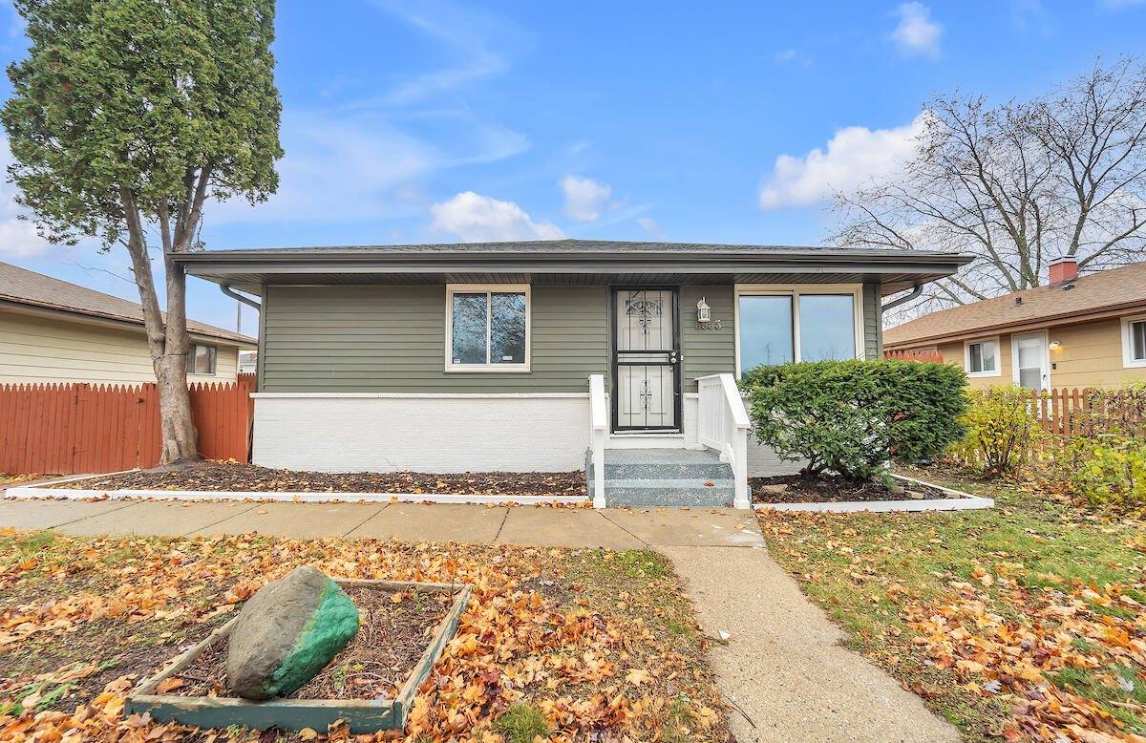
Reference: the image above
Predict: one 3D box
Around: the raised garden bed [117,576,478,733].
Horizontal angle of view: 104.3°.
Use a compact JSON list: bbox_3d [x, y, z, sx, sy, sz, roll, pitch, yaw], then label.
[{"bbox_3d":[-1.168,1.328,2.196,1.099,0.130,0.983,0,0,2],"label":"raised garden bed"}]

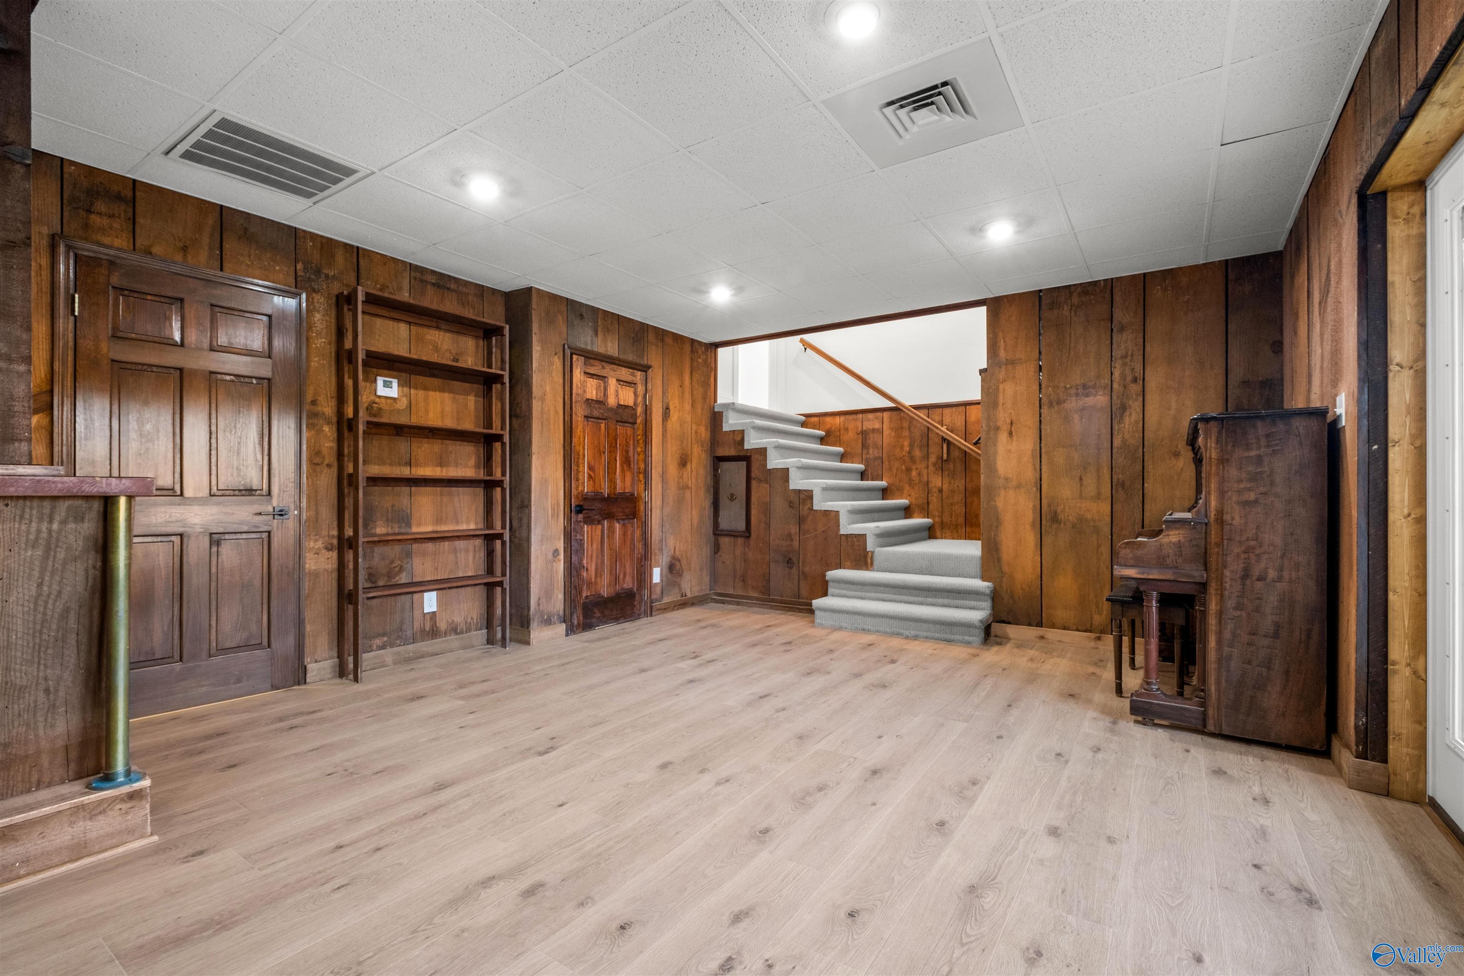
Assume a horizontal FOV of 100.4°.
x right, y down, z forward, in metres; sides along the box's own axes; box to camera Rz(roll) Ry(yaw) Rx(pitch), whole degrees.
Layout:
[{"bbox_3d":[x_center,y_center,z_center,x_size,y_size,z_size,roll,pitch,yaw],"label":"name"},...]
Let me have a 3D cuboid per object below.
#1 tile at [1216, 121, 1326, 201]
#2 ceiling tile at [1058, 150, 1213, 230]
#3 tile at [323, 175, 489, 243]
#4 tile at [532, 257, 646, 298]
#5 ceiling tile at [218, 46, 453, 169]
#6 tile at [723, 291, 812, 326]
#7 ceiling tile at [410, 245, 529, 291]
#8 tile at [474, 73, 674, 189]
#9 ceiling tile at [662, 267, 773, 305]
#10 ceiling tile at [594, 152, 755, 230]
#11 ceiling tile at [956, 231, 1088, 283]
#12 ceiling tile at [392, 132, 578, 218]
[{"bbox_3d":[2.310,-1.408,2.654,0.337,0.020,0.605,0,0,35],"label":"tile"},{"bbox_3d":[1.917,-1.400,2.905,0.600,0.020,0.600,1,1,35],"label":"ceiling tile"},{"bbox_3d":[-1.638,-1.414,3.131,0.600,0.020,0.600,1,1,35],"label":"tile"},{"bbox_3d":[-0.935,-1.431,4.151,0.603,0.020,0.603,1,1,35],"label":"tile"},{"bbox_3d":[-1.484,-1.405,2.303,0.603,0.020,0.603,1,1,35],"label":"ceiling tile"},{"bbox_3d":[0.260,-1.434,4.824,0.600,0.020,0.600,1,1,35],"label":"tile"},{"bbox_3d":[-1.642,-1.402,3.840,0.262,0.020,0.640,0,0,35],"label":"ceiling tile"},{"bbox_3d":[-0.635,-1.403,2.453,0.603,0.020,0.603,1,1,35],"label":"tile"},{"bbox_3d":[-0.086,-1.430,4.301,0.603,0.020,0.603,1,1,35],"label":"ceiling tile"},{"bbox_3d":[-0.285,-1.410,2.953,0.603,0.020,0.603,1,1,35],"label":"ceiling tile"},{"bbox_3d":[1.762,-1.413,3.753,0.603,0.020,0.603,1,1,35],"label":"ceiling tile"},{"bbox_3d":[-1.130,-1.407,2.783,0.605,0.020,0.605,0,0,35],"label":"ceiling tile"}]

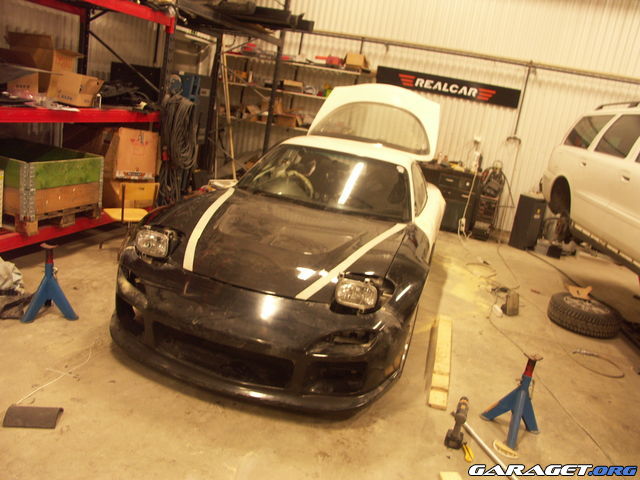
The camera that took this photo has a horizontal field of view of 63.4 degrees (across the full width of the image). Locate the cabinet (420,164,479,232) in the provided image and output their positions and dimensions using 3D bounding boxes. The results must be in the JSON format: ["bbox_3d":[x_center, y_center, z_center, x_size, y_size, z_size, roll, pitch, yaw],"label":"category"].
[{"bbox_3d":[1.843,-0.636,7.808,0.950,0.900,0.500,13,15,13],"label":"cabinet"}]

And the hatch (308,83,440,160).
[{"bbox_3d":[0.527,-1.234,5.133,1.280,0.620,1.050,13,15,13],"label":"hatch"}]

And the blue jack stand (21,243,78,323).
[{"bbox_3d":[-1.684,0.244,3.233,0.280,0.460,0.231,0,17,-31],"label":"blue jack stand"}]

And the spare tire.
[{"bbox_3d":[2.372,0.674,4.637,0.600,0.200,0.600,13,15,13],"label":"spare tire"}]

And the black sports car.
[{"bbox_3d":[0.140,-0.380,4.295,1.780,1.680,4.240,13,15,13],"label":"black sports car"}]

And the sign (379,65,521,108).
[{"bbox_3d":[1.870,-2.259,7.650,2.090,0.275,0.030,13,15,13],"label":"sign"}]

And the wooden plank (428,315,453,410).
[{"bbox_3d":[0.839,0.785,3.516,0.105,0.080,1.276,13,15,12],"label":"wooden plank"}]

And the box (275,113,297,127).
[{"bbox_3d":[-0.553,-1.915,8.258,0.330,0.170,0.280,13,15,13],"label":"box"}]

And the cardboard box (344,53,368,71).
[{"bbox_3d":[0.536,-2.671,7.784,0.330,0.240,0.280,13,15,13],"label":"cardboard box"}]

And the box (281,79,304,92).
[{"bbox_3d":[-0.420,-2.414,8.109,0.330,0.170,0.280,13,15,13],"label":"box"}]

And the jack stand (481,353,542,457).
[{"bbox_3d":[1.068,0.836,2.730,0.296,0.460,0.231,13,15,12],"label":"jack stand"}]

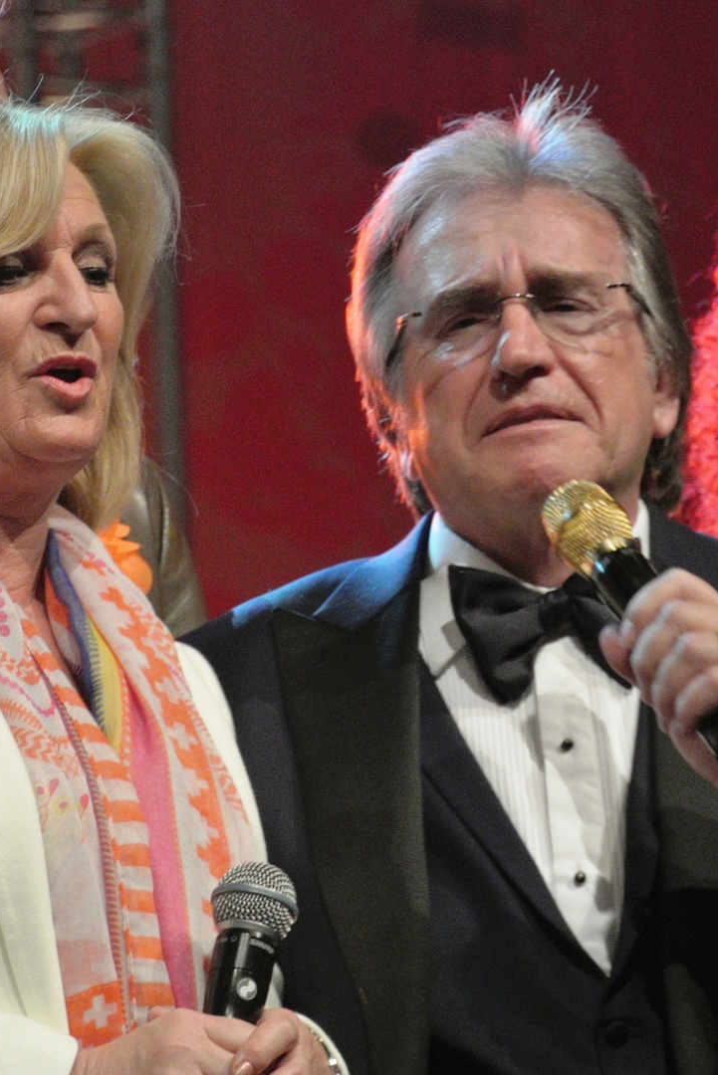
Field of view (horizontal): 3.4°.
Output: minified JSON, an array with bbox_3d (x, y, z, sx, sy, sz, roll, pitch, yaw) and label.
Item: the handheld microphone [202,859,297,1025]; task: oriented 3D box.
[{"bbox_3d":[-0.080,0.296,7.030,0.051,0.235,0.051,12,-20,0],"label":"handheld microphone"}]

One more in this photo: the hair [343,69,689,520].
[{"bbox_3d":[0.097,-0.144,7.360,0.203,0.255,0.230,-9,-10,4],"label":"hair"}]

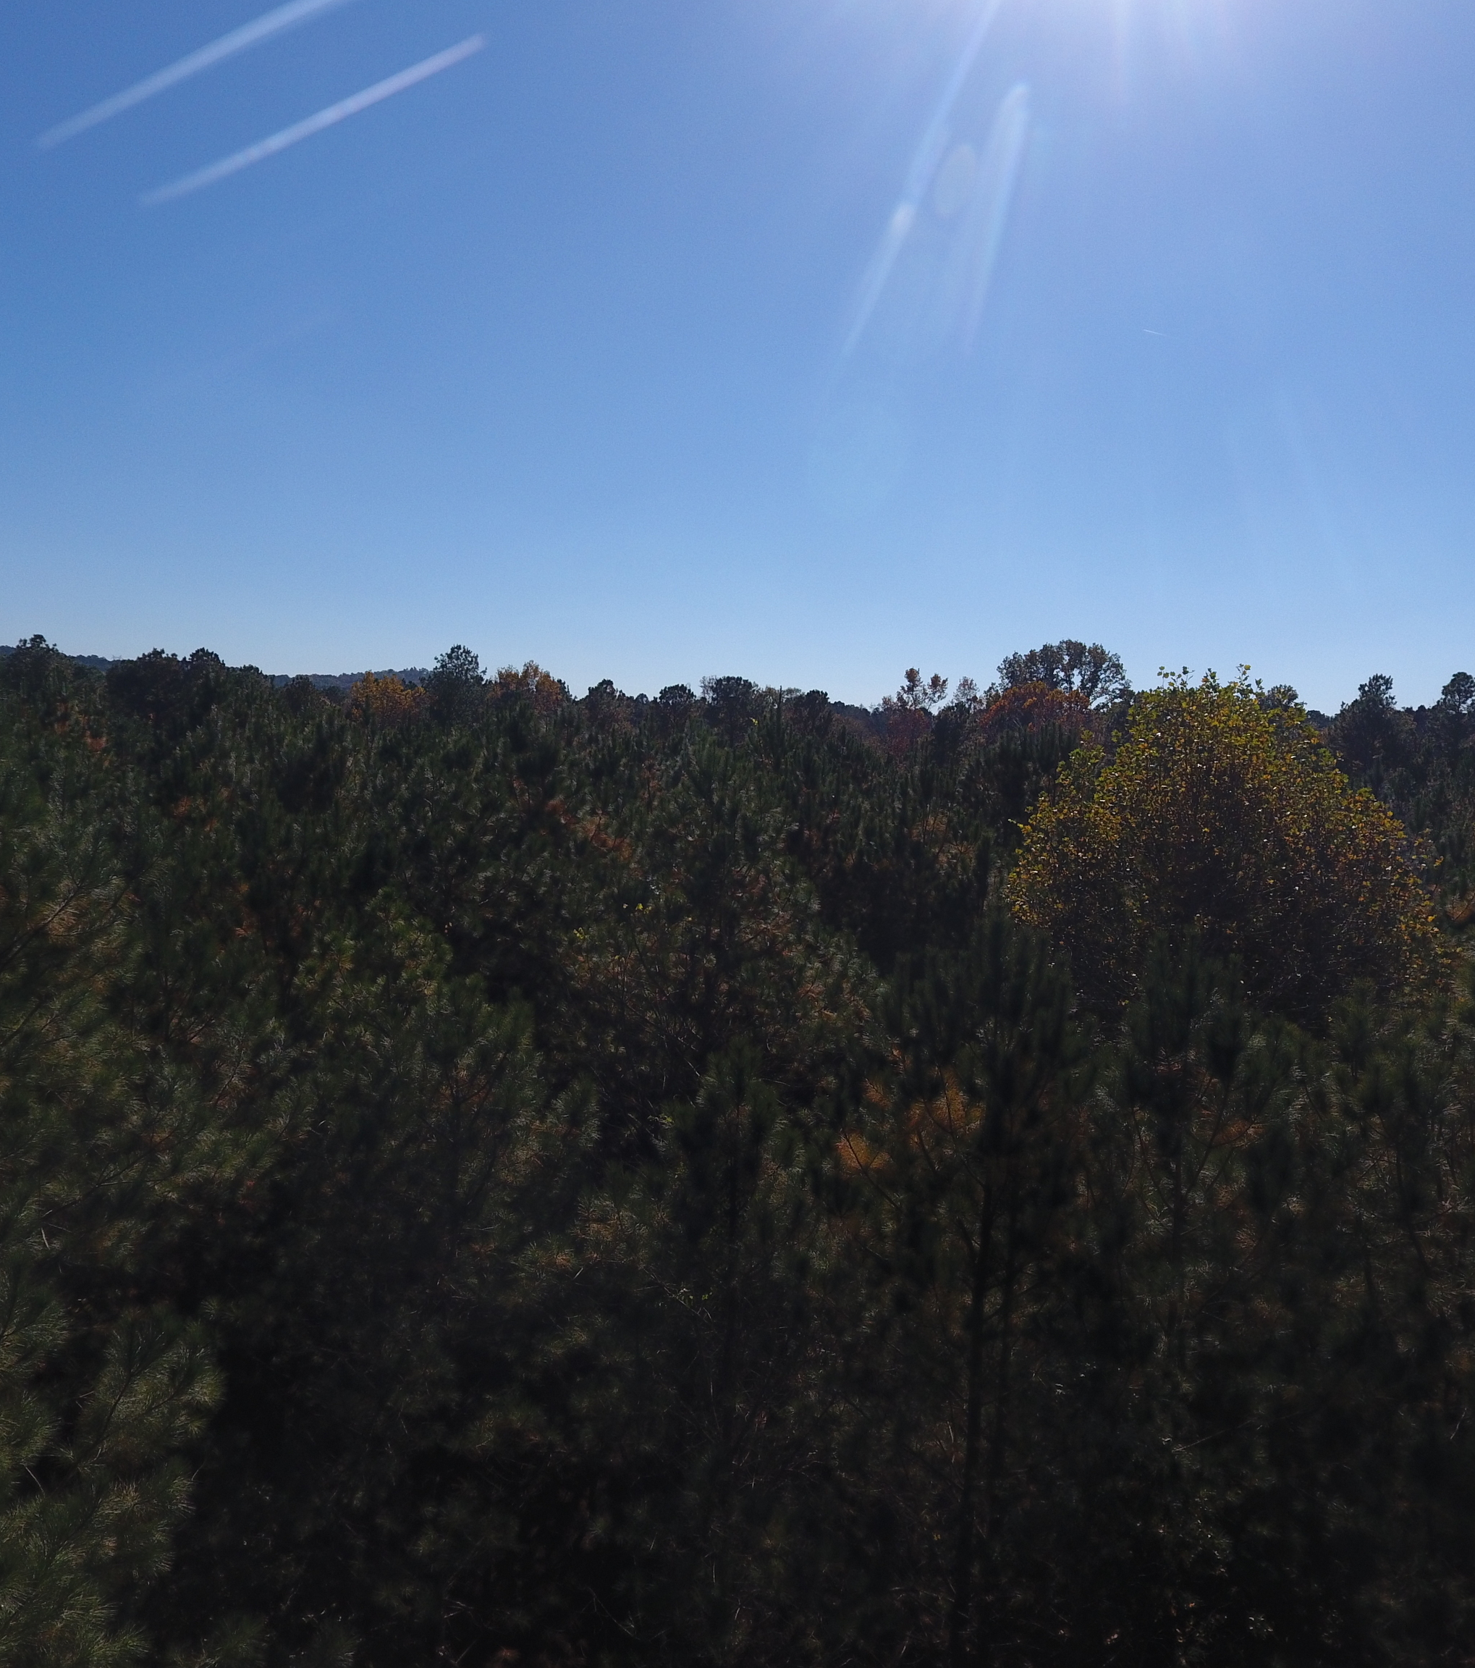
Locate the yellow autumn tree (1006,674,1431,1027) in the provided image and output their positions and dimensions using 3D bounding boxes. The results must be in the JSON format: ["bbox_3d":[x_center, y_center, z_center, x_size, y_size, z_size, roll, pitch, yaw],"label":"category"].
[{"bbox_3d":[8.300,1.700,22.200,7.200,9.000,7.000,0,6,0],"label":"yellow autumn tree"}]

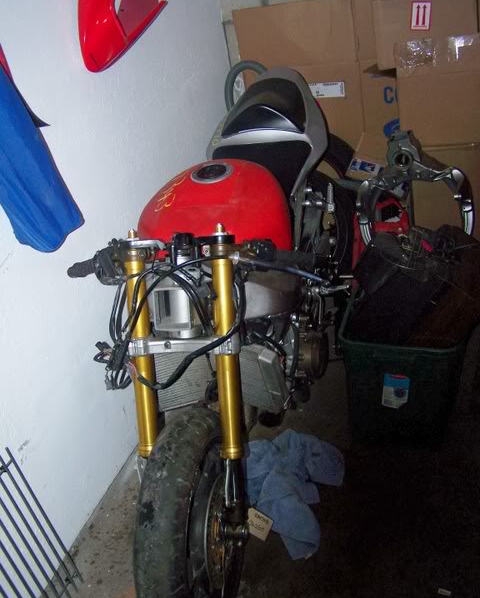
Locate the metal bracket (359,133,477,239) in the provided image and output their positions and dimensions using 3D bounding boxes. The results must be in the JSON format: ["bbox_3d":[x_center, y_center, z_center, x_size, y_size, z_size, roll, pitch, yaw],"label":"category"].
[{"bbox_3d":[0.605,-0.375,2.450,0.400,0.440,0.220,1,31,22],"label":"metal bracket"}]

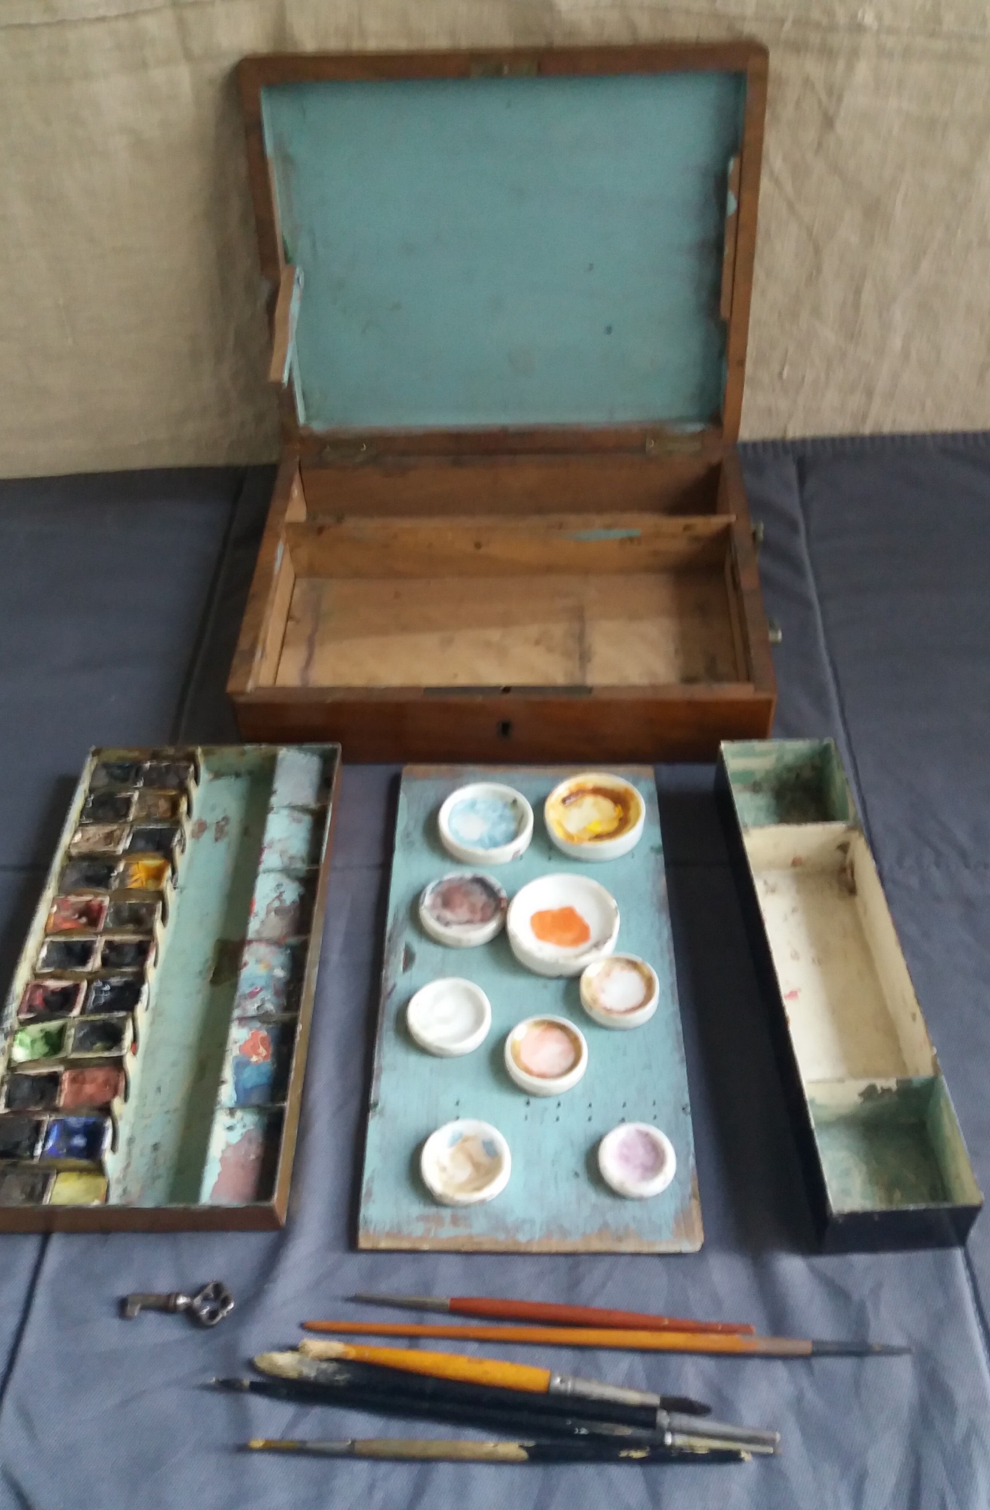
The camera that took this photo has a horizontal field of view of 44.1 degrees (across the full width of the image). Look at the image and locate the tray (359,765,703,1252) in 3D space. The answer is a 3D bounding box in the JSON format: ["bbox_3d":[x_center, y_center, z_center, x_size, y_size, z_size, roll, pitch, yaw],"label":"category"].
[{"bbox_3d":[0.013,0.088,0.491,0.116,0.006,0.220,-1,47,2],"label":"tray"}]

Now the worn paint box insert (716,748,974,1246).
[{"bbox_3d":[0.129,0.080,0.476,0.049,0.030,0.211,-3,46,0],"label":"worn paint box insert"}]

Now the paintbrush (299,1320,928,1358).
[{"bbox_3d":[0.035,0.188,0.395,0.195,0.006,0.006,1,47,4],"label":"paintbrush"}]

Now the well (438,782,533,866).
[{"bbox_3d":[-0.004,0.030,0.536,0.042,0.009,0.042,-1,47,2],"label":"well"}]

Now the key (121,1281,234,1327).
[{"bbox_3d":[-0.106,0.183,0.407,0.038,0.005,0.014,-1,47,2],"label":"key"}]

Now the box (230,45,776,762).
[{"bbox_3d":[0.004,-0.168,0.577,0.246,0.233,0.249,0,47,3],"label":"box"}]

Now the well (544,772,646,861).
[{"bbox_3d":[0.044,0.027,0.536,0.044,0.010,0.044,-1,47,2],"label":"well"}]

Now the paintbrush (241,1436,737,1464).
[{"bbox_3d":[0.000,0.213,0.373,0.154,0.006,0.006,0,47,3],"label":"paintbrush"}]

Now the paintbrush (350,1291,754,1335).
[{"bbox_3d":[0.018,0.183,0.401,0.132,0.005,0.005,2,47,5],"label":"paintbrush"}]

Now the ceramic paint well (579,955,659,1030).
[{"bbox_3d":[0.049,0.092,0.476,0.031,0.007,0.031,-1,47,2],"label":"ceramic paint well"}]

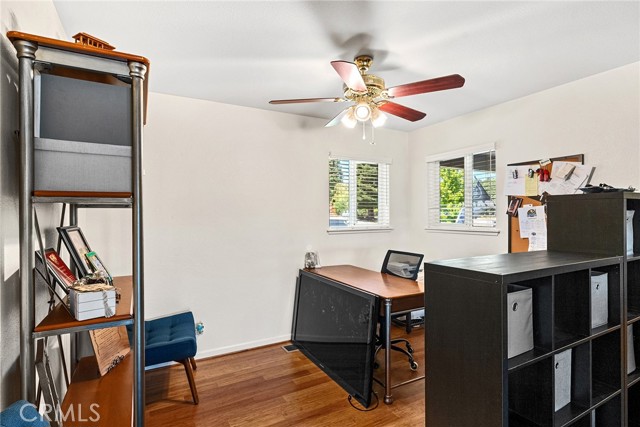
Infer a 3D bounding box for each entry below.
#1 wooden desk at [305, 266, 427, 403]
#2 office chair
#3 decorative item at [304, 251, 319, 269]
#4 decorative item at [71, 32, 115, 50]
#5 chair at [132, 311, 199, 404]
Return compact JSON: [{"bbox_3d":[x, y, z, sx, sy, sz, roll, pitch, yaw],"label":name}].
[{"bbox_3d":[0.400,0.983,2.990,0.600,0.762,1.380,0,0,-29],"label":"wooden desk"},{"bbox_3d":[0.660,0.882,3.087,0.680,0.960,0.620,0,0,-37],"label":"office chair"},{"bbox_3d":[-0.089,0.513,3.441,0.125,0.175,0.125,0,0,-29],"label":"decorative item"},{"bbox_3d":[-0.852,-0.617,1.211,0.058,0.072,0.125,0,0,27],"label":"decorative item"},{"bbox_3d":[-1.324,0.962,2.421,0.700,0.820,0.640,0,0,-23],"label":"chair"}]

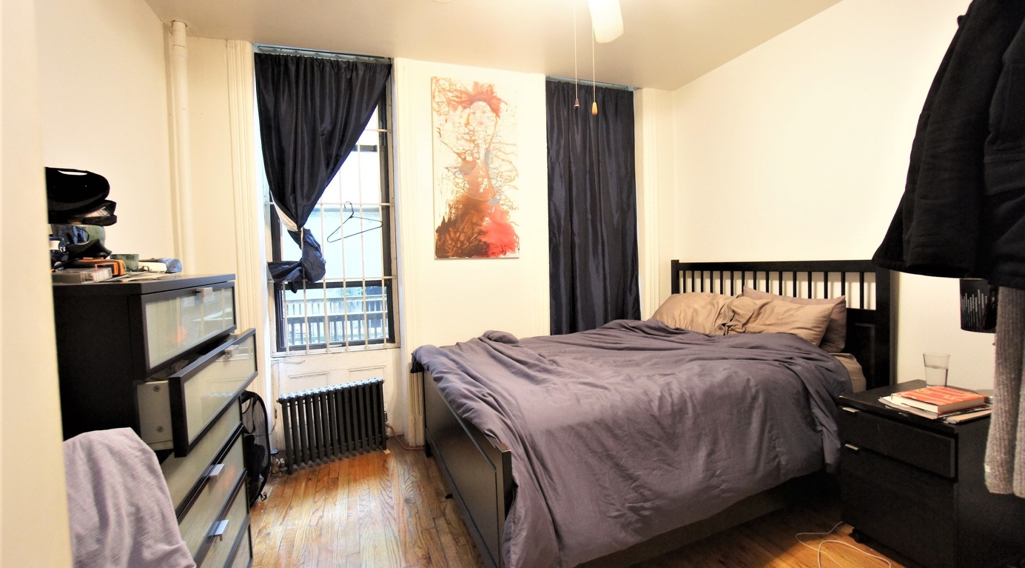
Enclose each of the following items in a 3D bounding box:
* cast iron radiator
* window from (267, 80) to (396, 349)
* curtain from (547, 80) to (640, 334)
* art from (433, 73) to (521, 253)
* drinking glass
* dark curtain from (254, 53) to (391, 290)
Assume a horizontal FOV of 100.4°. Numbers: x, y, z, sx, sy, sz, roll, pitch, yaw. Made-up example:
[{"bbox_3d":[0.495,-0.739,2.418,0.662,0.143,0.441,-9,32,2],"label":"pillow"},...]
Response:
[{"bbox_3d":[-1.147,0.903,2.777,0.605,0.480,0.135,-3,3,-29],"label":"cast iron radiator"},{"bbox_3d":[-1.250,-0.487,2.980,0.840,1.930,0.120,-2,3,-16],"label":"window"},{"bbox_3d":[0.653,-0.460,3.367,0.790,2.130,0.100,-2,3,-16],"label":"curtain"},{"bbox_3d":[-0.247,-0.795,3.007,0.610,1.235,0.035,-2,3,-16],"label":"art"},{"bbox_3d":[1.897,0.393,1.909,0.082,0.145,0.082,-2,3,-21],"label":"drinking glass"},{"bbox_3d":[-1.199,-0.715,2.817,0.820,1.480,0.120,-2,3,-16],"label":"dark curtain"}]

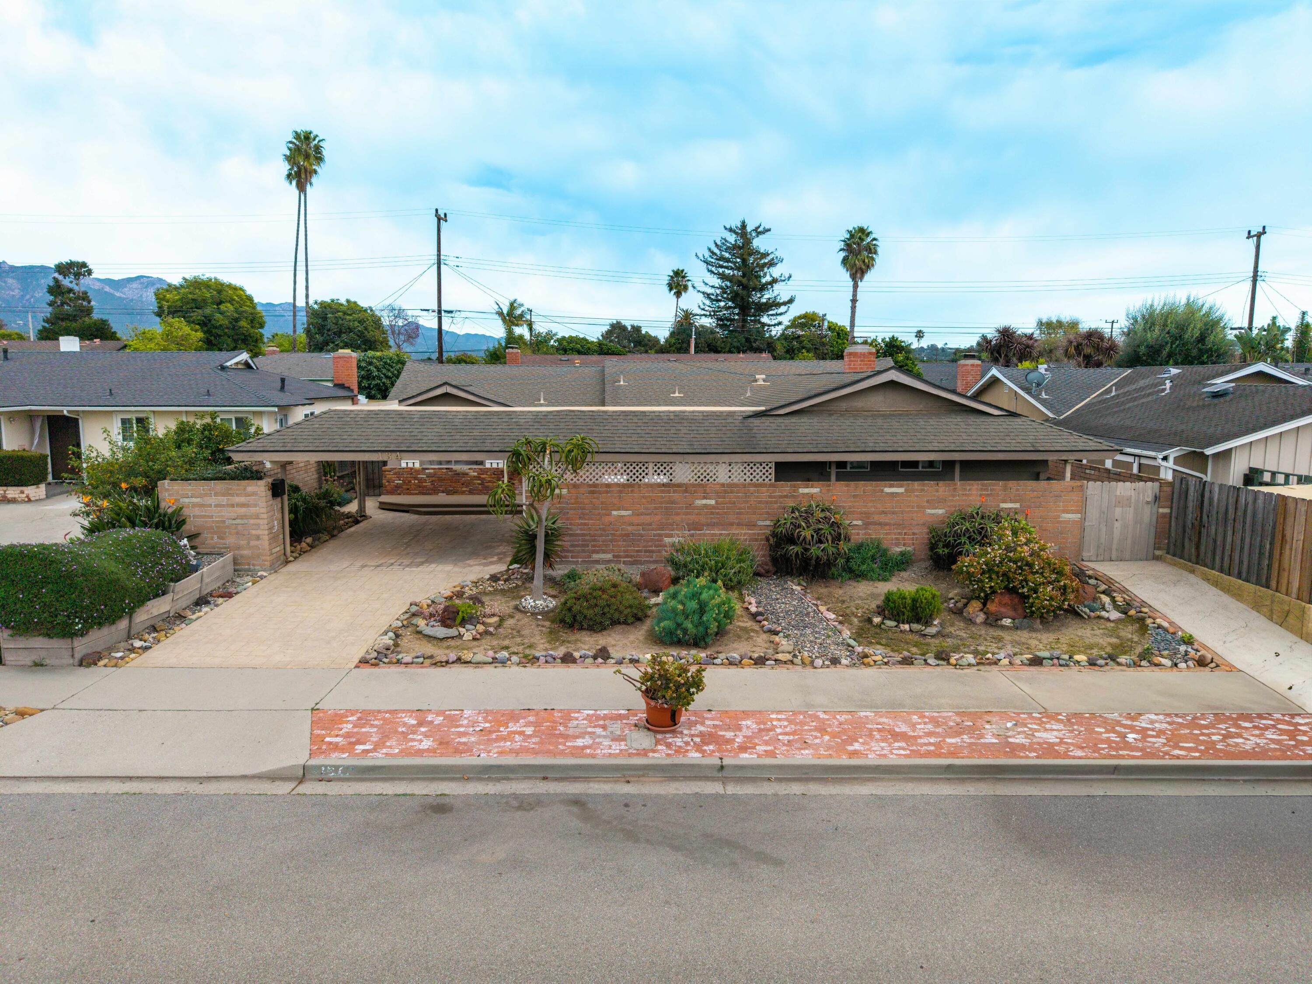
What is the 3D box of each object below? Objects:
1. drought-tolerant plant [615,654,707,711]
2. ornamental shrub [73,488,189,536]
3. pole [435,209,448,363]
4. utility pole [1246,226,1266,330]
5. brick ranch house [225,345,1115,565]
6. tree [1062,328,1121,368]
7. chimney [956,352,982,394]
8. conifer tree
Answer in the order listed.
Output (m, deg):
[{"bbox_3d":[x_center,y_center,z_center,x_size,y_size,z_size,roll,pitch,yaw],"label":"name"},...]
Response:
[{"bbox_3d":[0.060,2.215,10.624,1.030,0.630,0.820,0,7,0],"label":"drought-tolerant plant"},{"bbox_3d":[-10.097,0.573,17.520,1.950,1.250,1.400,0,7,0],"label":"ornamental shrub"},{"bbox_3d":[-9.801,-7.684,42.325,0.561,10.627,1.800,0,9,0],"label":"pole"},{"bbox_3d":[28.771,-7.737,44.340,0.933,10.123,1.800,0,9,0],"label":"utility pole"},{"bbox_3d":[0.300,-1.701,25.594,17.800,4.520,15.300,0,7,0],"label":"brick ranch house"},{"bbox_3d":[19.501,-4.413,40.771,2.500,5.850,2.300,0,7,0],"label":"tree"},{"bbox_3d":[11.952,-4.409,34.721,0.820,1.800,0.700,0,7,0],"label":"chimney"},{"bbox_3d":[7.544,-15.548,78.552,8.372,15.215,8.600,0,9,0],"label":"conifer tree"}]

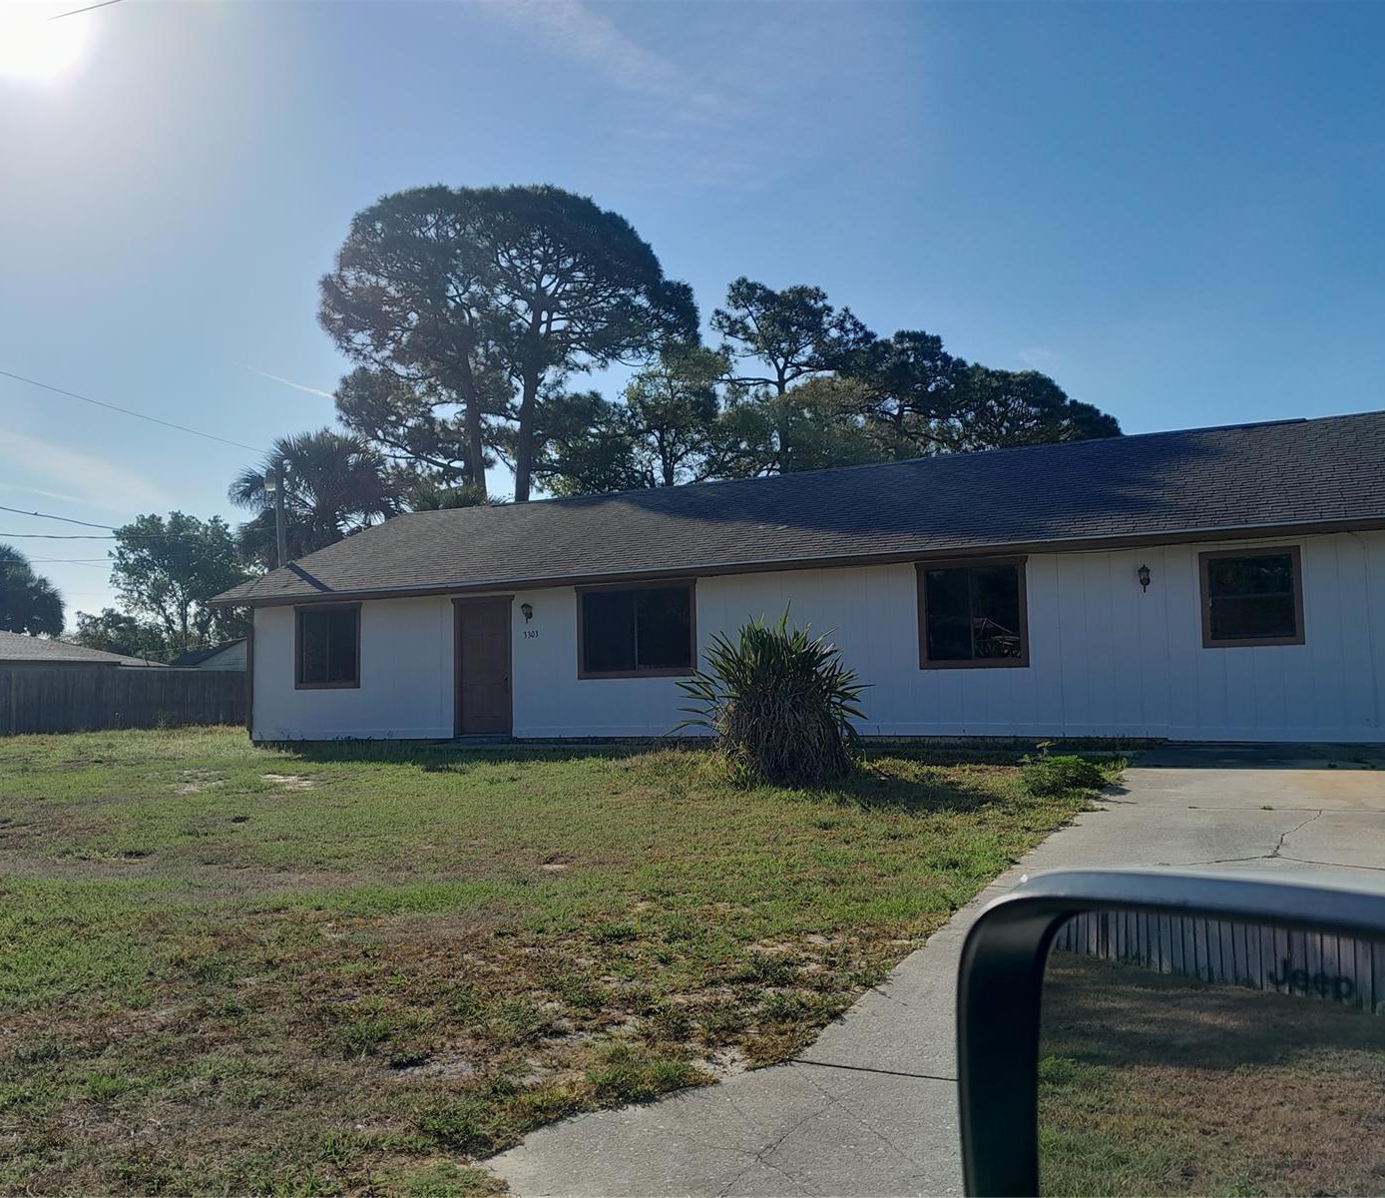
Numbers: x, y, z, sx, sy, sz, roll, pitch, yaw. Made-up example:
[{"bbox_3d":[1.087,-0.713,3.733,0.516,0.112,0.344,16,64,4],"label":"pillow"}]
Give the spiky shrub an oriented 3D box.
[{"bbox_3d":[0.847,0.974,12.461,1.820,1.615,1.750,-1,-5,0],"label":"spiky shrub"}]

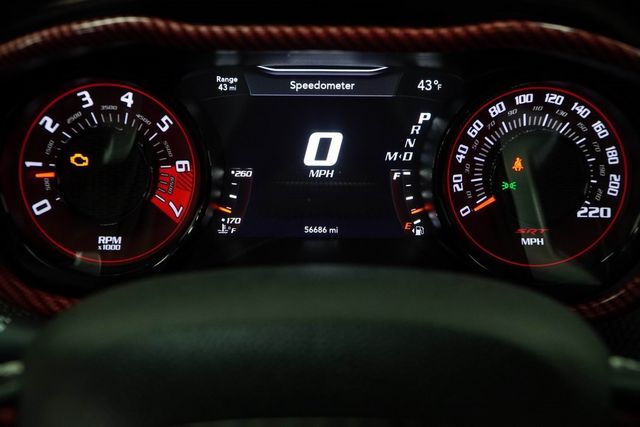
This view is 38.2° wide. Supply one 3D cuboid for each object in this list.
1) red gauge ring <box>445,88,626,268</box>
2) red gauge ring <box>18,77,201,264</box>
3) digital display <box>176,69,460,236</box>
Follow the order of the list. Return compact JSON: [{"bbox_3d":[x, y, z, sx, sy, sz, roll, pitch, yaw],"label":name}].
[{"bbox_3d":[0.119,-0.021,0.510,0.100,0.100,0.030,0,3,1],"label":"red gauge ring"},{"bbox_3d":[-0.119,-0.020,0.510,0.103,0.102,0.030,0,3,1],"label":"red gauge ring"},{"bbox_3d":[0.001,-0.034,0.510,0.153,0.096,0.020,0,3,1],"label":"digital display"}]

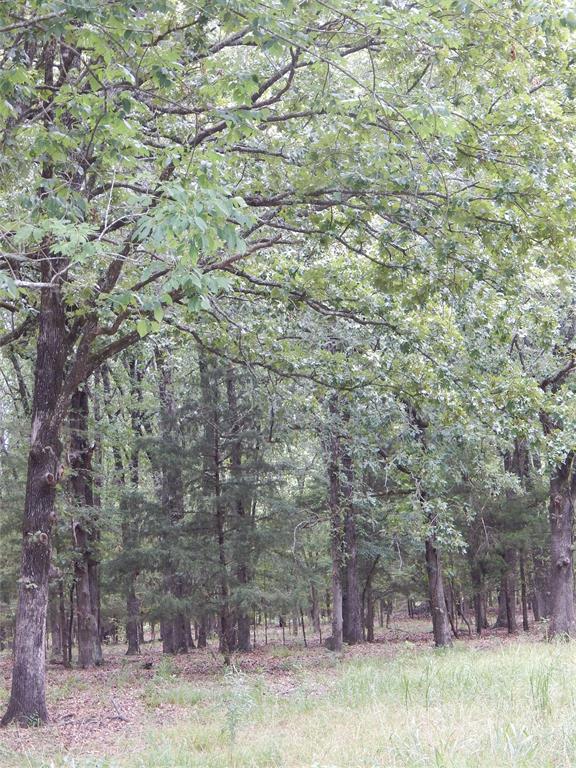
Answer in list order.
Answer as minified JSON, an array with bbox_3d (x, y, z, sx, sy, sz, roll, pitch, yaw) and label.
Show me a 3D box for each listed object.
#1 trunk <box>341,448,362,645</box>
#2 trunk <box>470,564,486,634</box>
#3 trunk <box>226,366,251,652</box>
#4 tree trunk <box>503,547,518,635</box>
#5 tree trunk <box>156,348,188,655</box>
[{"bbox_3d":[1.592,4.035,47.276,0.521,4.848,0.493,0,-7,0],"label":"trunk"},{"bbox_3d":[5.365,6.011,53.112,0.427,1.959,0.382,0,-7,0],"label":"trunk"},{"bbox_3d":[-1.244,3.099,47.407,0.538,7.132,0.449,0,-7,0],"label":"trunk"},{"bbox_3d":[6.270,5.787,53.137,0.436,2.409,0.405,0,-7,0],"label":"tree trunk"},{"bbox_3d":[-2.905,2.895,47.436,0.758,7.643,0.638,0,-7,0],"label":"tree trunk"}]

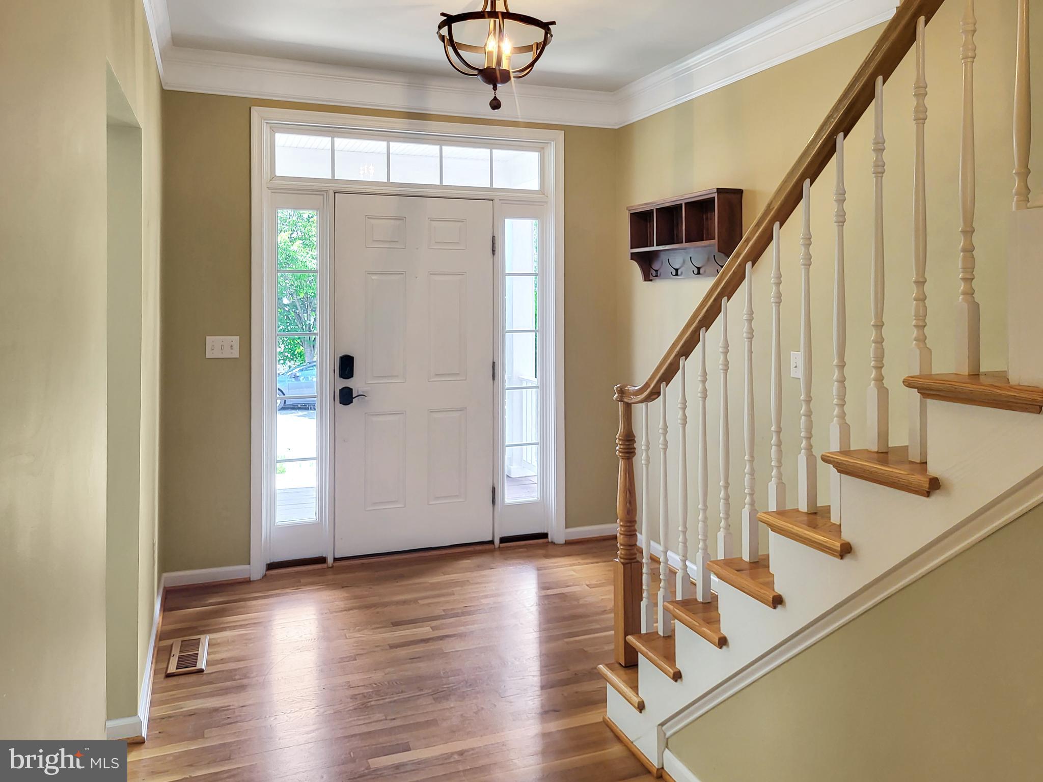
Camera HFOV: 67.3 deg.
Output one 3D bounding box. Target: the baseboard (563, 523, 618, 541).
[{"bbox_3d":[0.440,0.881,4.867,0.369,0.081,0.016,-2,5,-21],"label":"baseboard"}]

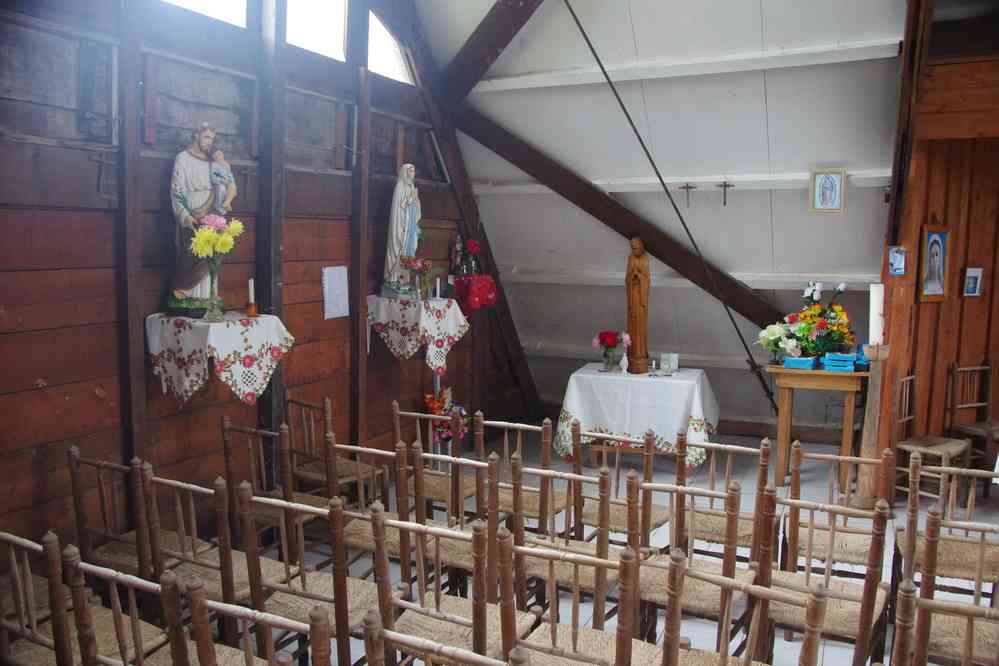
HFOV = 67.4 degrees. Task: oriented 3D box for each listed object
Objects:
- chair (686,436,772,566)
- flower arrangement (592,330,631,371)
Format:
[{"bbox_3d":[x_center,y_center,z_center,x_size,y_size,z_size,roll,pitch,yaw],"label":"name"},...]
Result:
[{"bbox_3d":[0.954,0.802,3.194,0.445,0.853,0.430,3,7,21],"label":"chair"},{"bbox_3d":[0.741,0.116,4.960,0.250,0.270,0.220,4,8,26],"label":"flower arrangement"}]

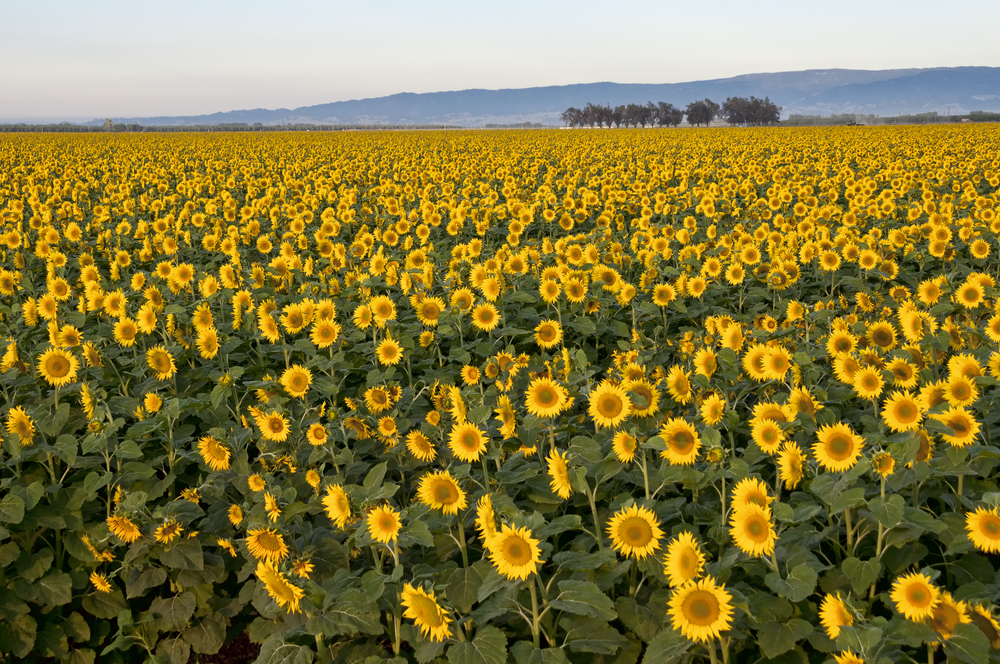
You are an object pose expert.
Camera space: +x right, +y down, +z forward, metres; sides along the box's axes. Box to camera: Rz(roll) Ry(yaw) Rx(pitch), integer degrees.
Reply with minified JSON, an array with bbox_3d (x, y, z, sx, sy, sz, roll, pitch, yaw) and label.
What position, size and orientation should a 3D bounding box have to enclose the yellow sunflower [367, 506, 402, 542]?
[{"bbox_3d":[-0.555,0.920,8.400,0.185,0.185,0.065,1,-3,14],"label":"yellow sunflower"}]

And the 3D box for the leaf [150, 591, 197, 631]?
[{"bbox_3d":[-1.663,1.418,8.900,0.230,0.080,0.230,-2,49,-11],"label":"leaf"}]

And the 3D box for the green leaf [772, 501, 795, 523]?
[{"bbox_3d":[1.298,0.822,8.000,0.100,0.110,0.050,1,-26,10],"label":"green leaf"}]

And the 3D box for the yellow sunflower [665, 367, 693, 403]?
[{"bbox_3d":[0.981,0.294,9.600,0.205,0.205,0.065,6,2,45],"label":"yellow sunflower"}]

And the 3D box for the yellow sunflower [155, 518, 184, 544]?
[{"bbox_3d":[-1.324,0.799,7.000,0.135,0.120,0.060,-1,37,-1],"label":"yellow sunflower"}]

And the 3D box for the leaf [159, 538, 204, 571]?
[{"bbox_3d":[-1.658,1.159,9.100,0.235,0.080,0.200,-2,45,-11],"label":"leaf"}]

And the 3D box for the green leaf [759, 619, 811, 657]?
[{"bbox_3d":[1.107,1.193,6.800,0.220,0.080,0.190,1,48,9],"label":"green leaf"}]

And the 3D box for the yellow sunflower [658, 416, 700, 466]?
[{"bbox_3d":[0.850,0.515,8.300,0.223,0.228,0.082,3,6,28],"label":"yellow sunflower"}]

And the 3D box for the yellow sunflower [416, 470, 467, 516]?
[{"bbox_3d":[-0.254,0.698,7.600,0.220,0.220,0.075,3,23,22],"label":"yellow sunflower"}]

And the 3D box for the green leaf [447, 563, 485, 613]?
[{"bbox_3d":[-0.134,0.998,6.800,0.150,0.180,0.080,0,7,0],"label":"green leaf"}]

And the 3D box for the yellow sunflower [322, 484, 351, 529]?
[{"bbox_3d":[-0.690,0.739,7.400,0.065,0.185,0.170,-15,14,-39],"label":"yellow sunflower"}]

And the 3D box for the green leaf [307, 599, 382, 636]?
[{"bbox_3d":[-0.548,1.016,6.200,0.260,0.120,0.150,-1,7,-6],"label":"green leaf"}]

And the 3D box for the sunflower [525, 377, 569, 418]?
[{"bbox_3d":[0.247,0.348,9.300,0.224,0.229,0.082,0,3,7],"label":"sunflower"}]

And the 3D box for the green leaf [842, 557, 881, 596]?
[{"bbox_3d":[1.634,1.105,7.900,0.170,0.185,0.060,1,-22,12],"label":"green leaf"}]

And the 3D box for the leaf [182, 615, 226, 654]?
[{"bbox_3d":[-1.515,1.540,8.900,0.220,0.220,0.080,-2,-34,-10],"label":"leaf"}]

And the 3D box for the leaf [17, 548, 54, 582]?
[{"bbox_3d":[-2.286,1.149,8.600,0.180,0.190,0.060,-1,-33,-8],"label":"leaf"}]

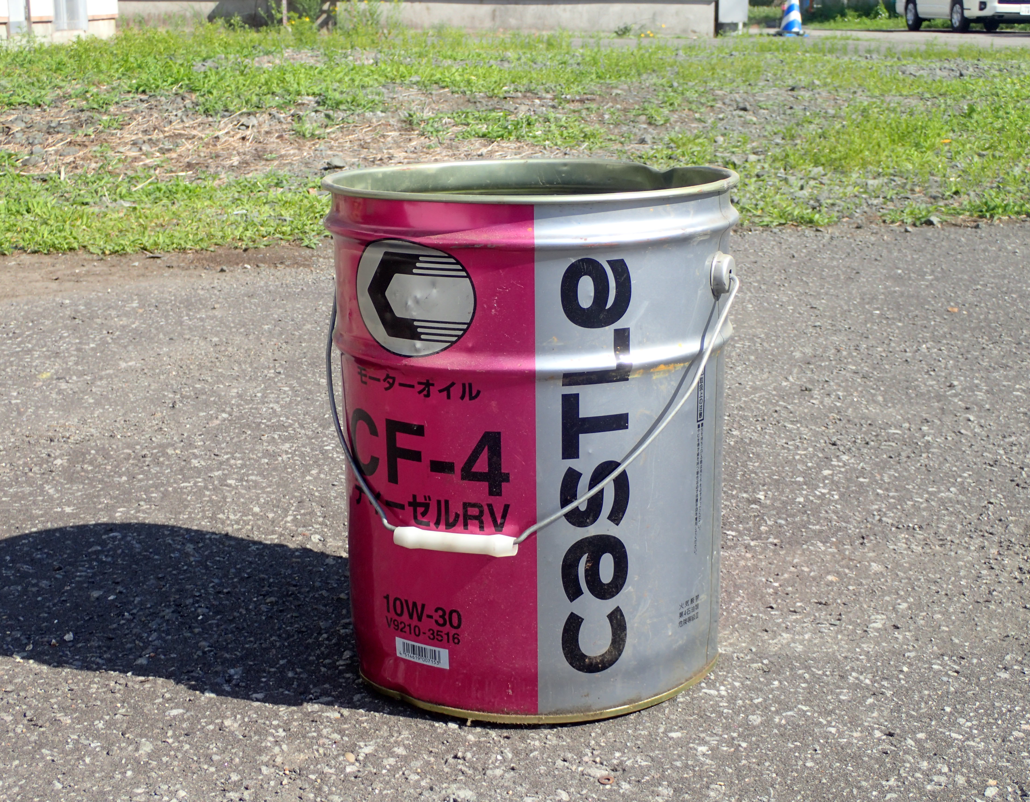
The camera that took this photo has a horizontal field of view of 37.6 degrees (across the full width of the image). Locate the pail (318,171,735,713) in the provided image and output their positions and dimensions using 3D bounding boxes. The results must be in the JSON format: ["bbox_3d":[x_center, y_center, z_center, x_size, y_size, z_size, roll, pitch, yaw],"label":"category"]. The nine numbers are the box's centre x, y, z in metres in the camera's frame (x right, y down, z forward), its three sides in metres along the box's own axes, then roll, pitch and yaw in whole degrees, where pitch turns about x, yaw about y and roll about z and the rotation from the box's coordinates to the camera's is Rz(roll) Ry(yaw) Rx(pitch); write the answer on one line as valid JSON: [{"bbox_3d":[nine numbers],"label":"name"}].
[{"bbox_3d":[0.013,0.015,1.133,0.316,0.363,0.312,-1,13,0],"label":"pail"}]

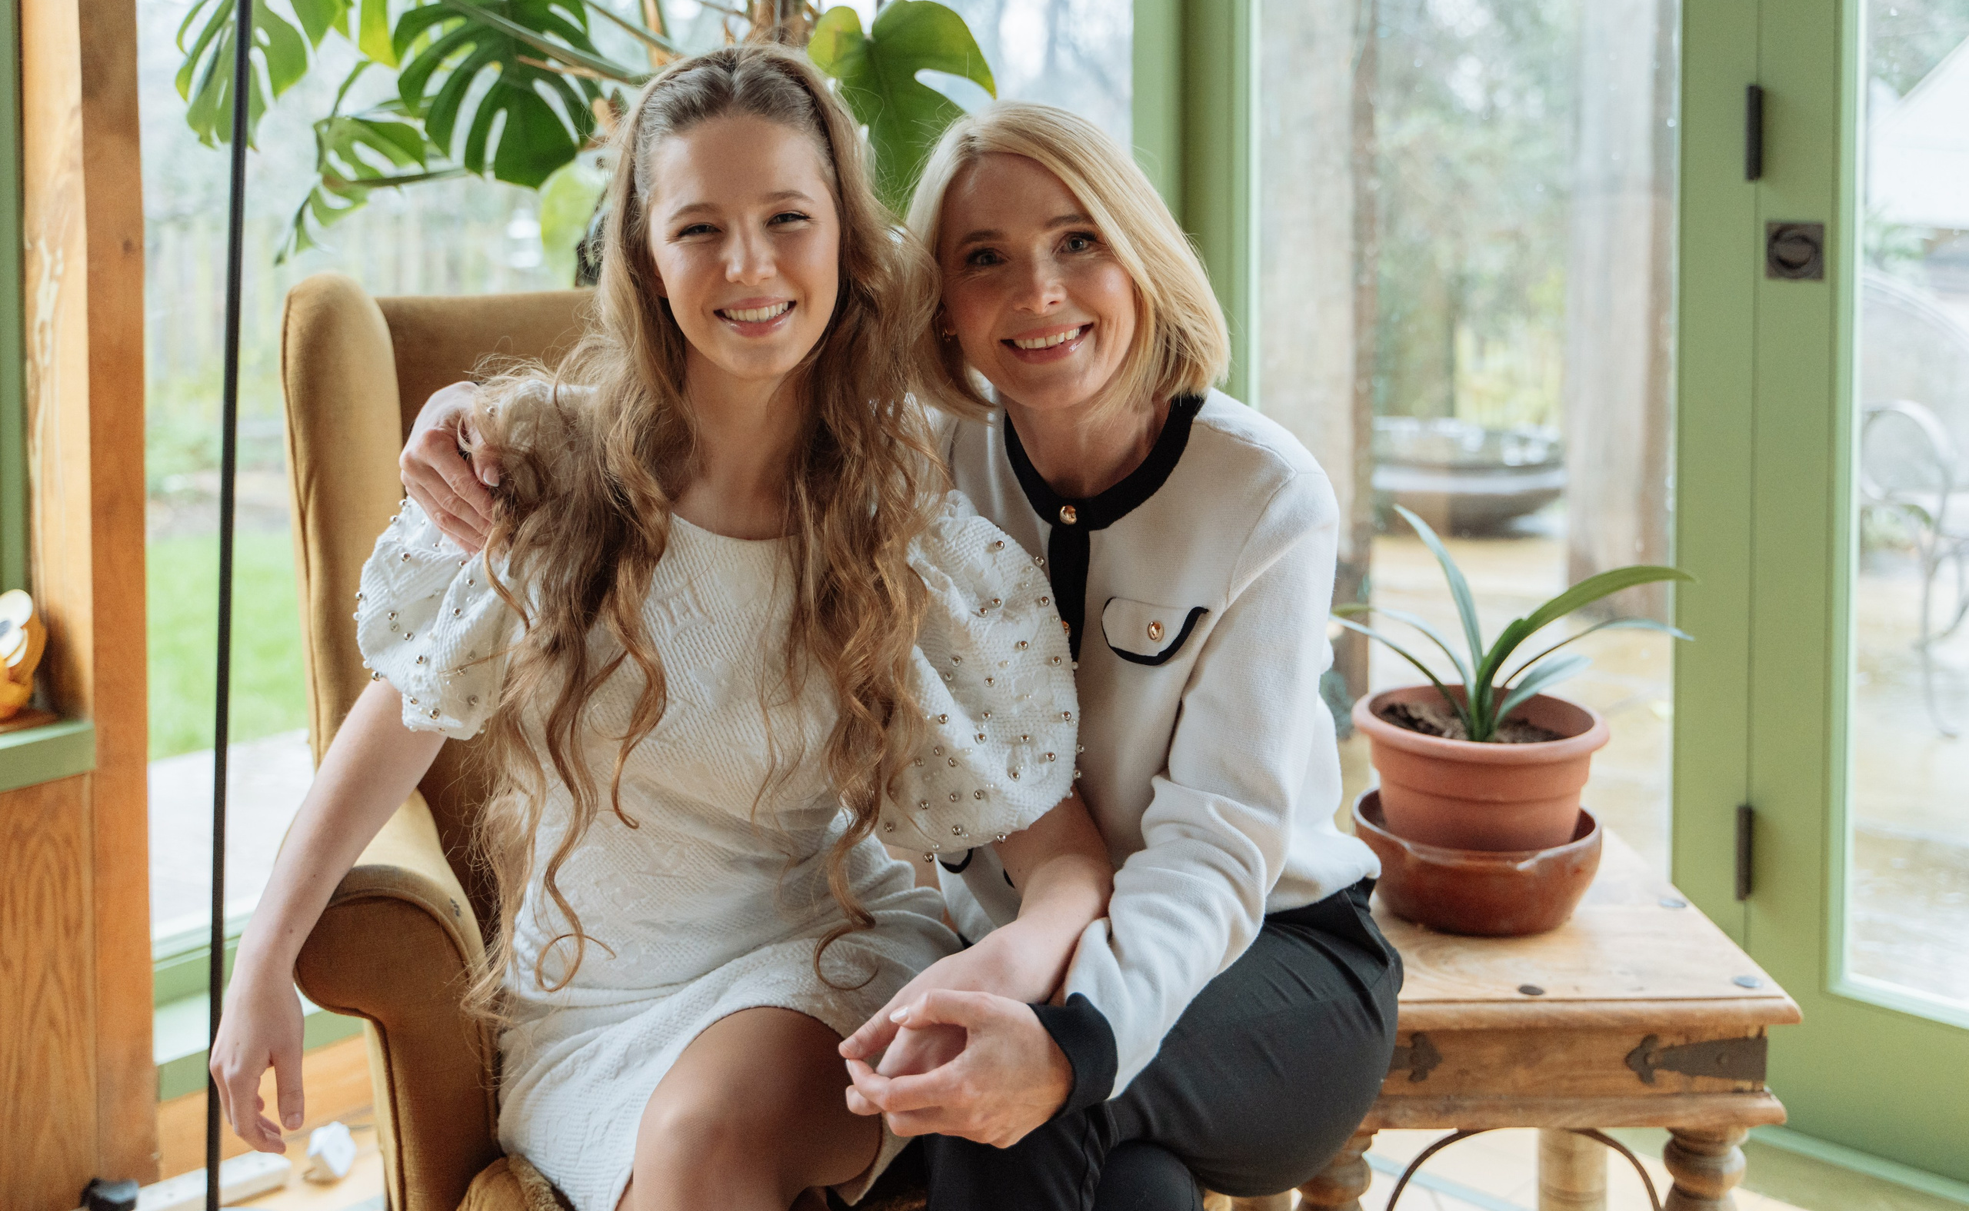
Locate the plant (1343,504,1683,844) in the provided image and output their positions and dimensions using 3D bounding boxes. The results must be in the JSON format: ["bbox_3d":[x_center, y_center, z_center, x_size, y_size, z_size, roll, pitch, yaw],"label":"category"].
[{"bbox_3d":[0.462,0.089,1.990,0.310,0.335,0.250,0,11,0],"label":"plant"}]

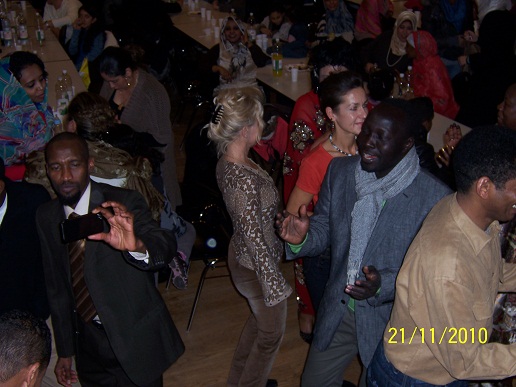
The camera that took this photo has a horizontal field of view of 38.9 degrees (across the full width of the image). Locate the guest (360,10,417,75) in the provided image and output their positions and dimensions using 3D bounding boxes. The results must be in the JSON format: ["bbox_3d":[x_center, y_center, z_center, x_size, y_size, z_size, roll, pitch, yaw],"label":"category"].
[{"bbox_3d":[1.200,-0.925,6.509,0.550,1.240,0.750,18,30,34],"label":"guest"}]

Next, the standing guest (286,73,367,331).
[{"bbox_3d":[0.340,0.238,3.414,0.380,1.660,0.500,20,31,38],"label":"standing guest"}]

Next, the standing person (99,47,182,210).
[{"bbox_3d":[-0.654,-0.145,4.447,0.550,1.530,0.520,-21,31,-39],"label":"standing person"}]

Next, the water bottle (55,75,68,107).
[{"bbox_3d":[-1.413,-0.680,5.296,0.088,0.330,0.088,-7,26,-14],"label":"water bottle"}]

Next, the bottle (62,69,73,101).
[{"bbox_3d":[-1.455,-0.783,5.565,0.088,0.320,0.088,0,24,0],"label":"bottle"}]

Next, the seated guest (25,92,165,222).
[{"bbox_3d":[-0.920,0.043,4.256,0.620,1.340,0.750,-8,25,-18],"label":"seated guest"}]

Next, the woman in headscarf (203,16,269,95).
[{"bbox_3d":[-0.217,-1.043,6.805,0.600,1.280,0.700,6,24,13],"label":"woman in headscarf"}]

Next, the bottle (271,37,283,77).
[{"bbox_3d":[0.168,-1.175,6.367,0.088,0.335,0.088,1,25,1],"label":"bottle"}]

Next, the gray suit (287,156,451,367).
[{"bbox_3d":[0.375,0.241,2.587,0.560,0.760,0.430,17,30,33],"label":"gray suit"}]

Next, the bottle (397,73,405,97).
[{"bbox_3d":[1.049,-0.719,5.380,0.088,0.330,0.088,5,25,10],"label":"bottle"}]

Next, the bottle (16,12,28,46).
[{"bbox_3d":[-2.518,-1.770,7.807,0.090,0.325,0.090,0,24,0],"label":"bottle"}]

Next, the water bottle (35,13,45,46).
[{"bbox_3d":[-2.213,-1.658,7.416,0.088,0.335,0.088,-7,26,-15],"label":"water bottle"}]

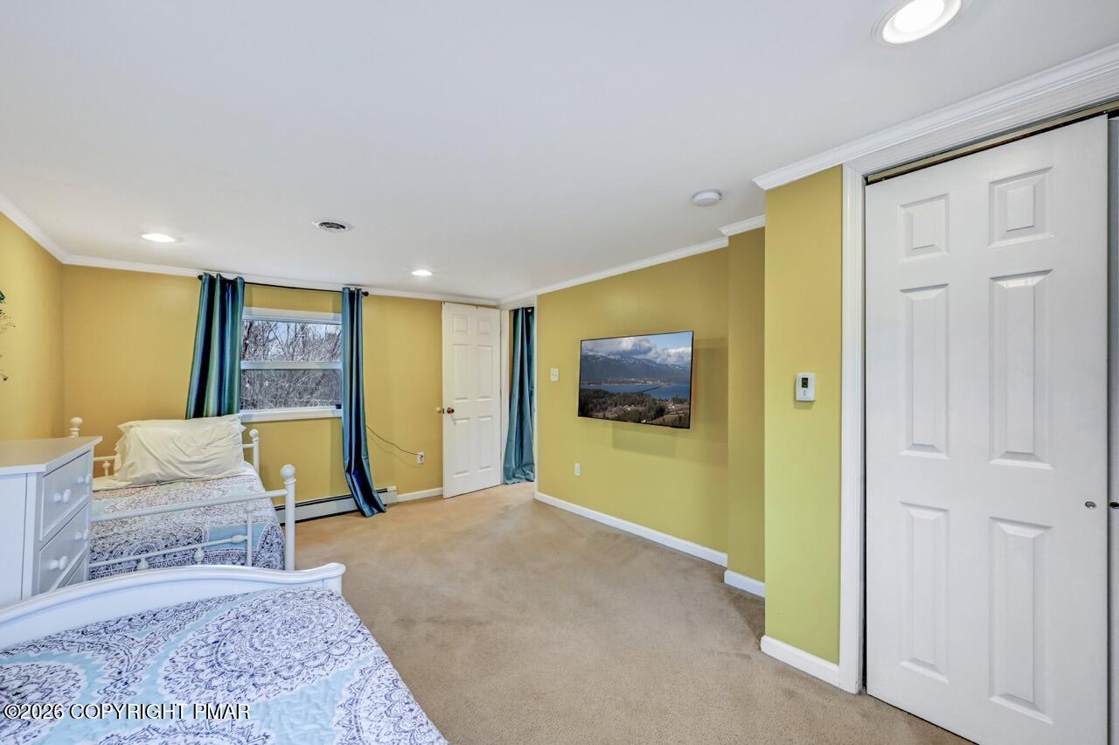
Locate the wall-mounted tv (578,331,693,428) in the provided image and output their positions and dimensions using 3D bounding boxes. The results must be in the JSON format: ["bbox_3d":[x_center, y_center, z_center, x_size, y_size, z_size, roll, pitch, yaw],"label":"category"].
[{"bbox_3d":[0.556,0.057,3.454,0.060,0.680,1.180,0,0,-38],"label":"wall-mounted tv"}]

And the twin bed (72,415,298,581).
[{"bbox_3d":[-2.382,0.816,2.638,1.090,1.010,1.940,0,0,-38],"label":"twin bed"}]

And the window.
[{"bbox_3d":[-2.412,-0.063,3.969,0.870,0.985,0.100,0,0,-38],"label":"window"}]

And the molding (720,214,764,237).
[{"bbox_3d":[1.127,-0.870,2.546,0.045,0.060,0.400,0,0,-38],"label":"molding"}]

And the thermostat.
[{"bbox_3d":[1.061,0.064,1.870,0.028,0.121,0.074,0,0,-38],"label":"thermostat"}]

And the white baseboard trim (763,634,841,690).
[{"bbox_3d":[1.040,1.251,1.900,0.017,0.088,0.330,0,0,-38],"label":"white baseboard trim"}]

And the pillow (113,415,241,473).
[{"bbox_3d":[-2.790,0.555,3.209,0.690,0.400,0.190,0,-15,-38],"label":"pillow"}]

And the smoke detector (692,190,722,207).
[{"bbox_3d":[0.750,-0.885,2.207,0.145,0.040,0.145,0,0,0],"label":"smoke detector"}]

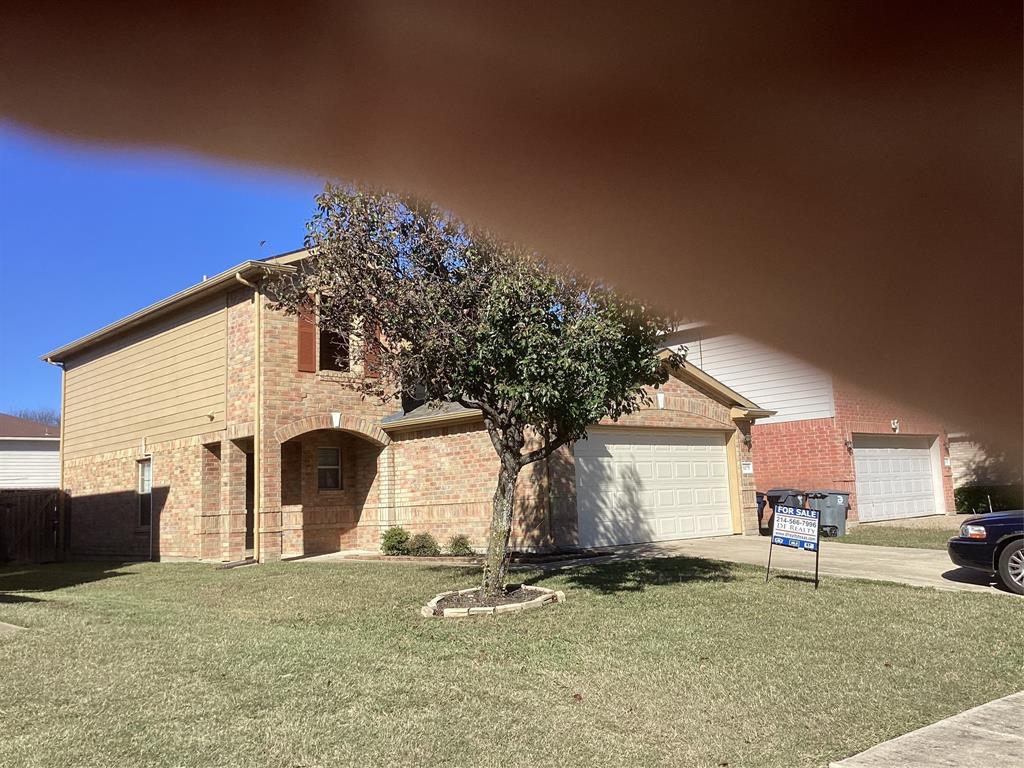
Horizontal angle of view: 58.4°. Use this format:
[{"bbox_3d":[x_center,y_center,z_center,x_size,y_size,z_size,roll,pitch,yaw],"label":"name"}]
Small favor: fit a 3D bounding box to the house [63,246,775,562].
[{"bbox_3d":[-3.549,0.343,22.434,9.950,7.200,16.500,5,-10,-43],"label":"house"}]

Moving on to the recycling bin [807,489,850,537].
[{"bbox_3d":[7.361,3.012,21.354,0.820,1.080,0.650,5,-10,-43],"label":"recycling bin"}]

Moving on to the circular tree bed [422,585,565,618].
[{"bbox_3d":[-0.208,2.454,10.300,1.600,0.150,1.600,-2,-7,0],"label":"circular tree bed"}]

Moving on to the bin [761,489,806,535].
[{"bbox_3d":[6.617,3.099,22.175,0.650,1.080,0.820,-9,-10,40],"label":"bin"}]

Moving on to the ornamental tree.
[{"bbox_3d":[-0.392,-0.106,10.439,4.500,5.100,4.500,-2,-7,0],"label":"ornamental tree"}]

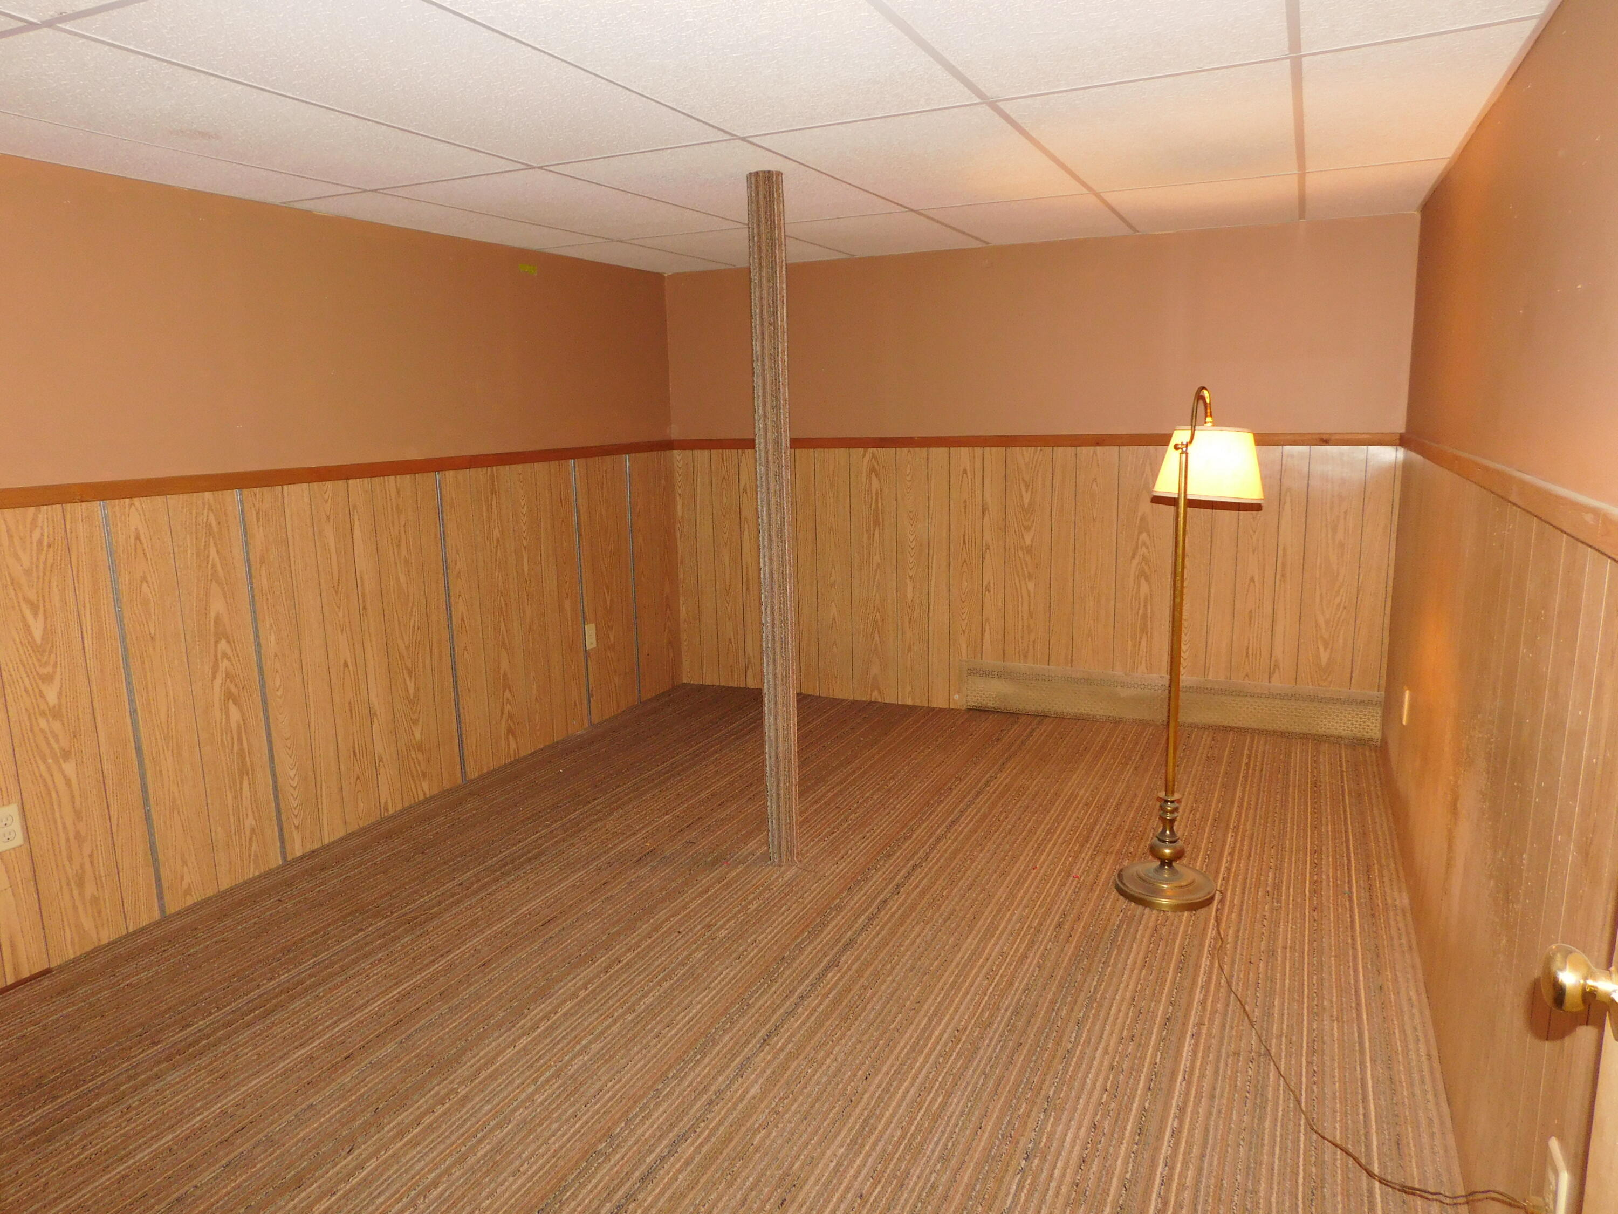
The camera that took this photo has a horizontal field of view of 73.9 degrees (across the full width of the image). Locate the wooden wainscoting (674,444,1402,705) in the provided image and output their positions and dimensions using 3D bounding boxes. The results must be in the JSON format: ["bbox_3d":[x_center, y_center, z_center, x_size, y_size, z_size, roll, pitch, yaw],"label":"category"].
[{"bbox_3d":[0.789,-0.106,4.777,3.189,1.183,0.020,4,12,25],"label":"wooden wainscoting"}]

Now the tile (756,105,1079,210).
[{"bbox_3d":[0.367,-1.231,2.993,0.610,0.020,1.219,4,12,25],"label":"tile"}]

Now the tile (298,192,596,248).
[{"bbox_3d":[-1.186,-1.328,3.708,0.378,0.020,1.219,4,12,25],"label":"tile"}]

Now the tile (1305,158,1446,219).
[{"bbox_3d":[1.820,-1.354,3.504,0.369,0.020,0.949,4,12,25],"label":"tile"}]

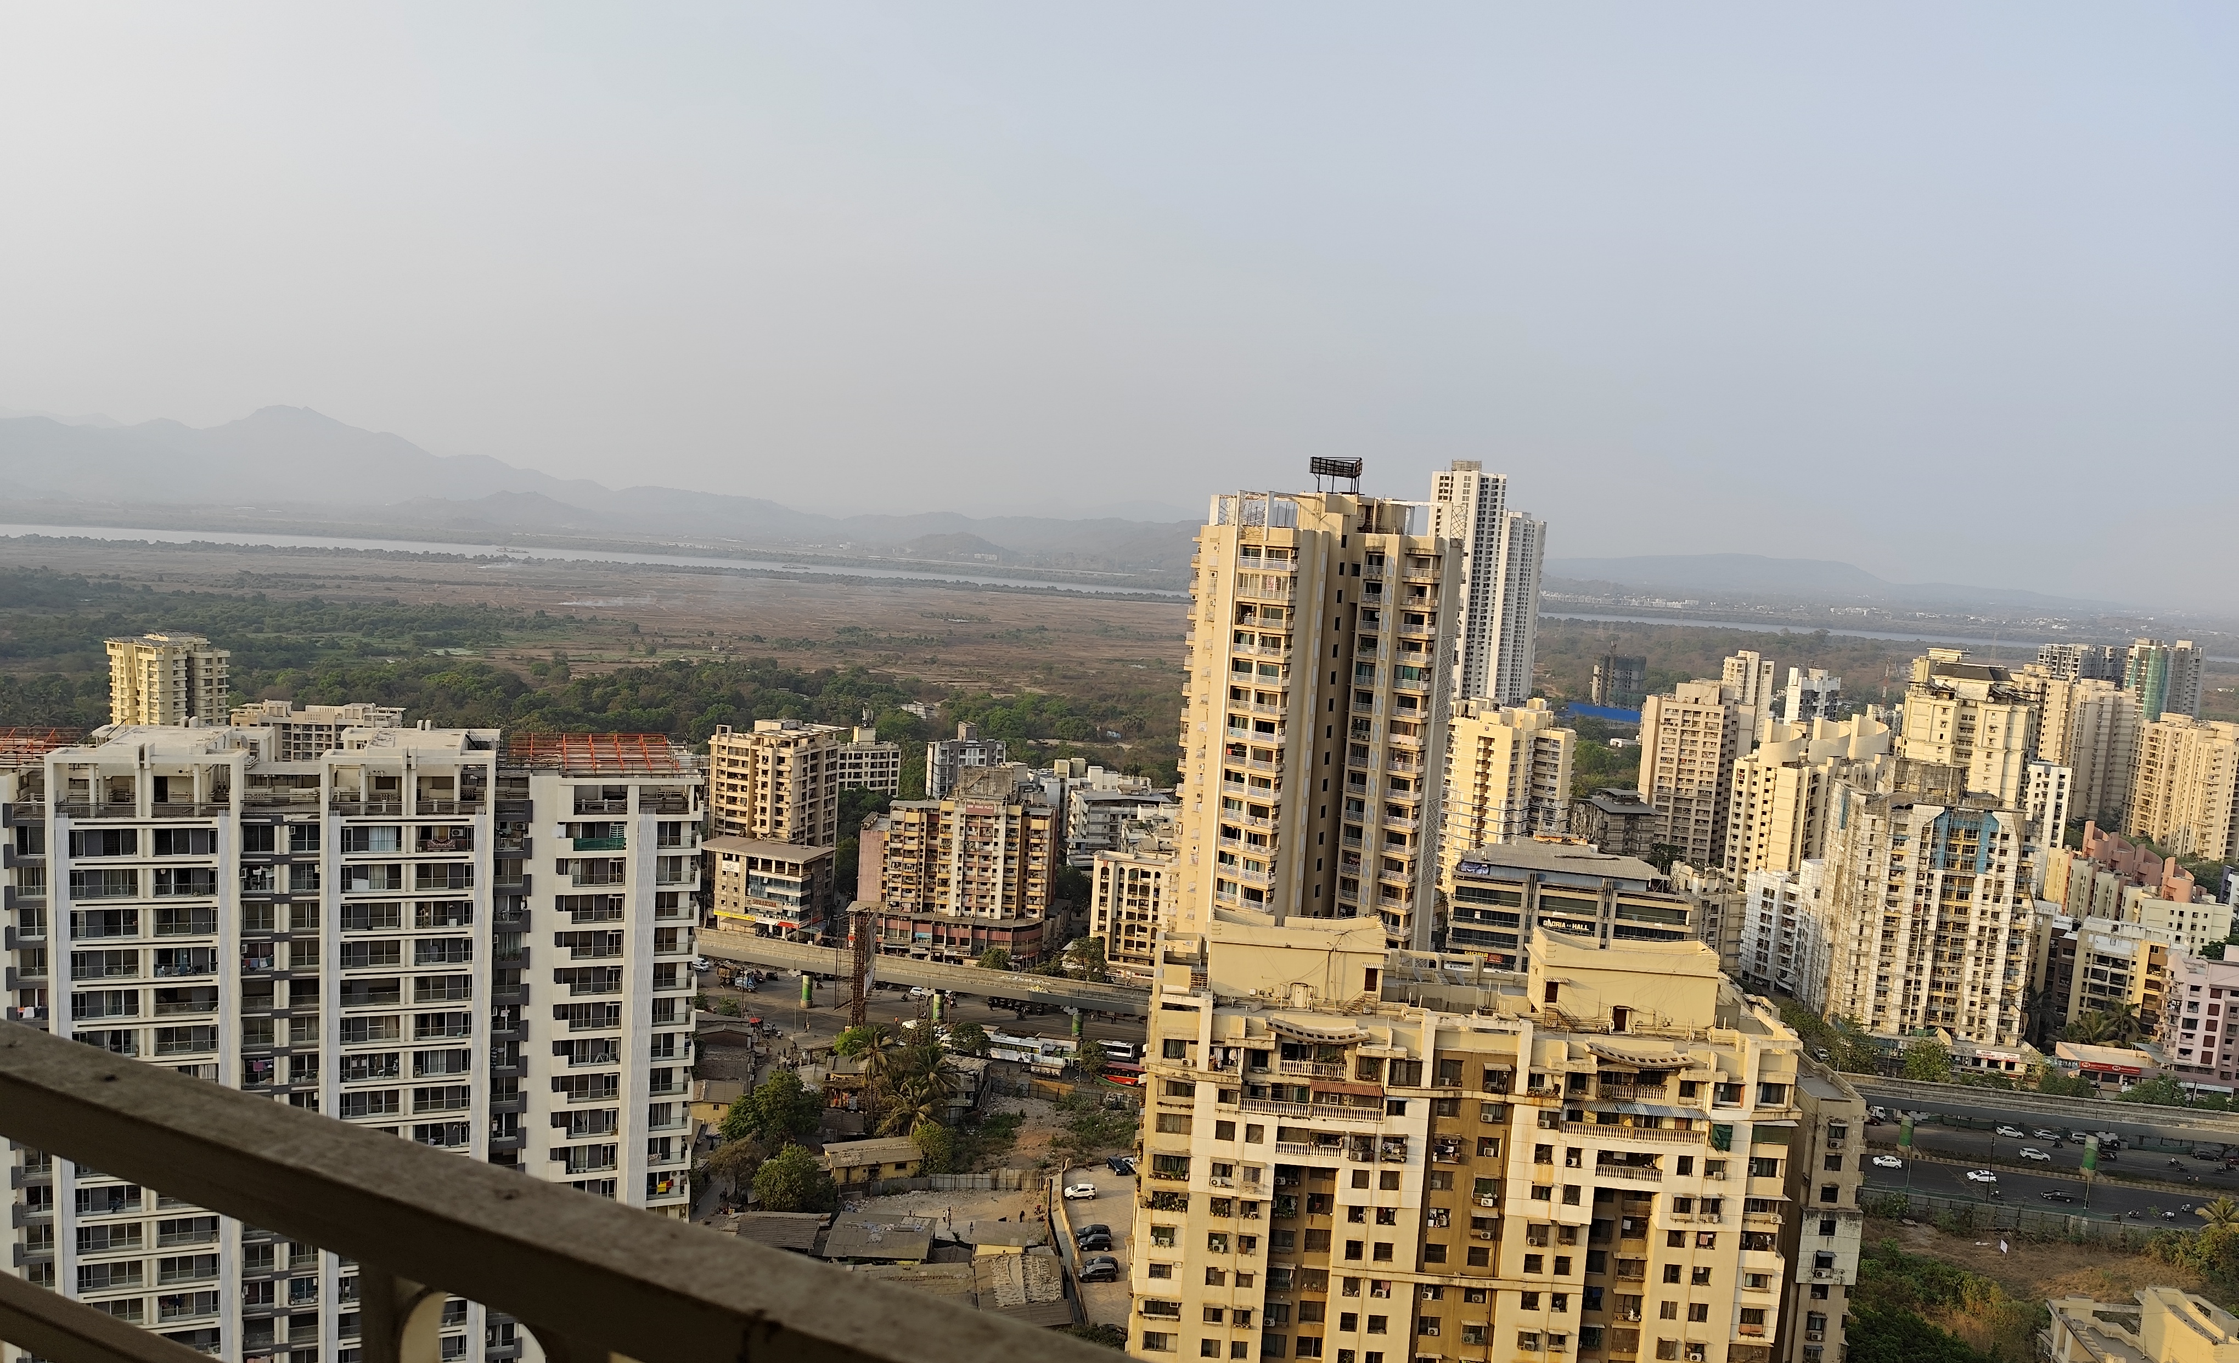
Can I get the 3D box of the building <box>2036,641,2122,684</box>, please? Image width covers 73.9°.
[{"bbox_3d":[485.430,12.090,757.300,33.000,62.000,21.500,0,7,-27],"label":"building"}]

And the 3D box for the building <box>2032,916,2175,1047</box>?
[{"bbox_3d":[193.200,57.830,293.990,24.500,25.500,17.000,7,7,30],"label":"building"}]

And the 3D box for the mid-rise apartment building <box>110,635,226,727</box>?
[{"bbox_3d":[-270.890,9.890,424.370,25.700,47.000,18.500,7,7,28],"label":"mid-rise apartment building"}]

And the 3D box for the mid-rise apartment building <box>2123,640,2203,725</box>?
[{"bbox_3d":[504.820,13.760,725.820,27.000,66.000,19.000,0,7,-28],"label":"mid-rise apartment building"}]

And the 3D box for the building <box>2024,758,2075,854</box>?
[{"bbox_3d":[253.450,43.230,418.280,15.500,45.000,15.500,4,6,5],"label":"building"}]

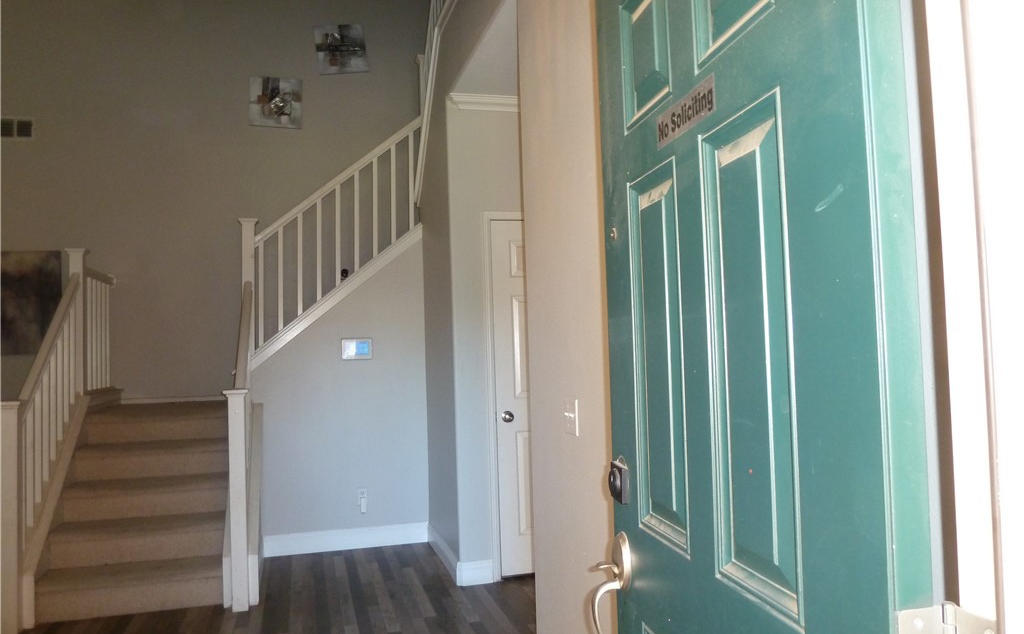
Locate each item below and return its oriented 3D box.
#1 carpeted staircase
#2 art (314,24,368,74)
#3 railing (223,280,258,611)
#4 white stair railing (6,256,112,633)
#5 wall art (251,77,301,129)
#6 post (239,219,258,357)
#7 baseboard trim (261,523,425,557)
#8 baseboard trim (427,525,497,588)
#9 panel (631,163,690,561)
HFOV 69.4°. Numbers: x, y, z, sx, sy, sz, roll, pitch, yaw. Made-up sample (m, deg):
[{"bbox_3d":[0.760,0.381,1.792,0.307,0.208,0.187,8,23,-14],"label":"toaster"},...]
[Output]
[{"bbox_3d":[-2.209,1.088,4.728,0.900,0.970,2.000,-1,-3,-16],"label":"carpeted staircase"},{"bbox_3d":[-1.420,-2.231,6.171,0.405,0.405,0.030,-8,-1,-16],"label":"art"},{"bbox_3d":[-1.552,0.632,4.282,0.150,1.800,1.060,-1,-3,-16],"label":"railing"},{"bbox_3d":[-2.698,0.578,4.554,0.130,2.000,2.120,-1,-3,-16],"label":"white stair railing"},{"bbox_3d":[-1.911,-1.739,6.006,0.405,0.405,0.030,-1,-3,-16],"label":"wall art"},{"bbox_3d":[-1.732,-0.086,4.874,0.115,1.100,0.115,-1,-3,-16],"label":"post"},{"bbox_3d":[-1.092,1.482,4.918,1.060,0.135,0.020,-1,-3,-16],"label":"baseboard trim"},{"bbox_3d":[-0.339,1.445,4.587,0.210,0.135,1.020,-1,-3,-16],"label":"baseboard trim"},{"bbox_3d":[0.244,0.062,1.232,0.025,0.620,0.210,-1,-3,-11],"label":"panel"}]

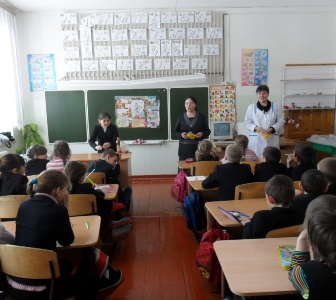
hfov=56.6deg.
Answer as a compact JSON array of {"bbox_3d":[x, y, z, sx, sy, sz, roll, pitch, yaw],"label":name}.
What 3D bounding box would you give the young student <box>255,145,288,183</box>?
[{"bbox_3d":[1.010,0.474,3.174,0.420,1.070,0.620,-2,9,-2],"label":"young student"}]

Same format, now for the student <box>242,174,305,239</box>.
[{"bbox_3d":[0.626,0.618,2.008,0.430,1.000,0.600,-2,8,-6],"label":"student"}]

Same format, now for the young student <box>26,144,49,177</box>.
[{"bbox_3d":[-1.465,0.438,3.631,0.370,1.020,0.560,0,8,10],"label":"young student"}]

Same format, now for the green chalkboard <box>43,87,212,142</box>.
[{"bbox_3d":[-0.738,-0.650,5.830,3.060,0.990,0.060,-1,7,0],"label":"green chalkboard"}]

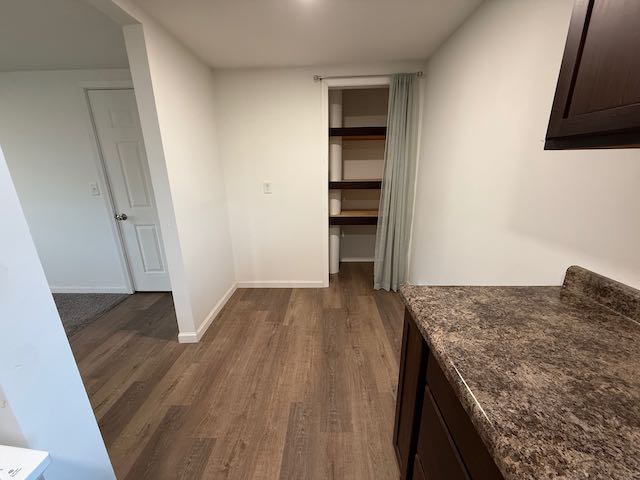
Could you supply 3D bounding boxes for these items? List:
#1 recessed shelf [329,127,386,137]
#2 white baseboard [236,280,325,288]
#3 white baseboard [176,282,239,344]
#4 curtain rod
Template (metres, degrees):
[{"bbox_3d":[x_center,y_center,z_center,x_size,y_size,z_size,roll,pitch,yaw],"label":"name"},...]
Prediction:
[{"bbox_3d":[0.526,-1.219,2.990,0.867,0.077,0.522,0,16,2],"label":"recessed shelf"},{"bbox_3d":[-0.459,0.510,2.968,0.985,0.084,0.020,0,16,2],"label":"white baseboard"},{"bbox_3d":[-1.030,0.653,2.512,0.152,0.084,0.961,0,16,2],"label":"white baseboard"},{"bbox_3d":[0.427,-1.447,2.301,0.964,0.054,0.085,0,16,2],"label":"curtain rod"}]

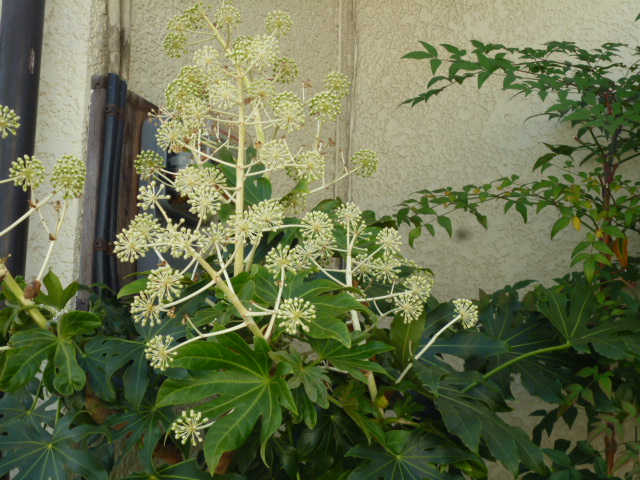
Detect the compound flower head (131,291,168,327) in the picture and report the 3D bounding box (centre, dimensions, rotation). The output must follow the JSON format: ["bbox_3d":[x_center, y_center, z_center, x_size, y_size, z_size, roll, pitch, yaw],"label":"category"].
[{"bbox_3d":[-0.227,0.091,1.920,0.051,0.048,0.047,2,-11,0],"label":"compound flower head"}]

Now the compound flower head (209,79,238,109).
[{"bbox_3d":[-0.135,-0.205,2.020,0.042,0.042,0.040,2,-11,0],"label":"compound flower head"}]

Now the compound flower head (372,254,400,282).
[{"bbox_3d":[0.091,0.040,2.000,0.041,0.040,0.039,2,-12,0],"label":"compound flower head"}]

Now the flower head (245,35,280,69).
[{"bbox_3d":[-0.080,-0.260,2.000,0.046,0.049,0.046,2,-12,0],"label":"flower head"}]

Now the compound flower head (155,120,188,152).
[{"bbox_3d":[-0.199,-0.141,1.950,0.043,0.046,0.043,3,-12,-6],"label":"compound flower head"}]

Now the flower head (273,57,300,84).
[{"bbox_3d":[-0.049,-0.239,2.030,0.037,0.039,0.037,3,-12,-2],"label":"flower head"}]

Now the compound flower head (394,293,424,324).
[{"bbox_3d":[0.123,0.095,1.990,0.041,0.044,0.041,2,-11,0],"label":"compound flower head"}]

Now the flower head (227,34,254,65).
[{"bbox_3d":[-0.113,-0.268,2.040,0.041,0.044,0.041,2,-12,0],"label":"flower head"}]

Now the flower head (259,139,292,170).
[{"bbox_3d":[-0.061,-0.117,1.980,0.046,0.045,0.044,2,-12,0],"label":"flower head"}]

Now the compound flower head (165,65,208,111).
[{"bbox_3d":[-0.191,-0.218,2.060,0.063,0.066,0.061,2,-11,0],"label":"compound flower head"}]

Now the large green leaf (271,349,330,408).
[{"bbox_3d":[-0.026,0.185,1.930,0.080,0.078,0.060,2,-11,0],"label":"large green leaf"}]

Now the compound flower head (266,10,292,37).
[{"bbox_3d":[-0.058,-0.309,2.060,0.037,0.037,0.036,2,-12,0],"label":"compound flower head"}]

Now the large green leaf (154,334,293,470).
[{"bbox_3d":[-0.123,0.212,1.880,0.180,0.172,0.120,2,-11,0],"label":"large green leaf"}]

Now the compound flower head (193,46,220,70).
[{"bbox_3d":[-0.157,-0.252,2.000,0.039,0.033,0.036,3,-12,-5],"label":"compound flower head"}]

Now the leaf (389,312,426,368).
[{"bbox_3d":[0.125,0.141,2.030,0.051,0.081,0.035,2,-12,0],"label":"leaf"}]

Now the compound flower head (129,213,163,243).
[{"bbox_3d":[-0.236,-0.017,1.950,0.045,0.042,0.042,2,-12,0],"label":"compound flower head"}]

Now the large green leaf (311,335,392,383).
[{"bbox_3d":[0.043,0.162,1.970,0.112,0.059,0.075,2,-12,0],"label":"large green leaf"}]

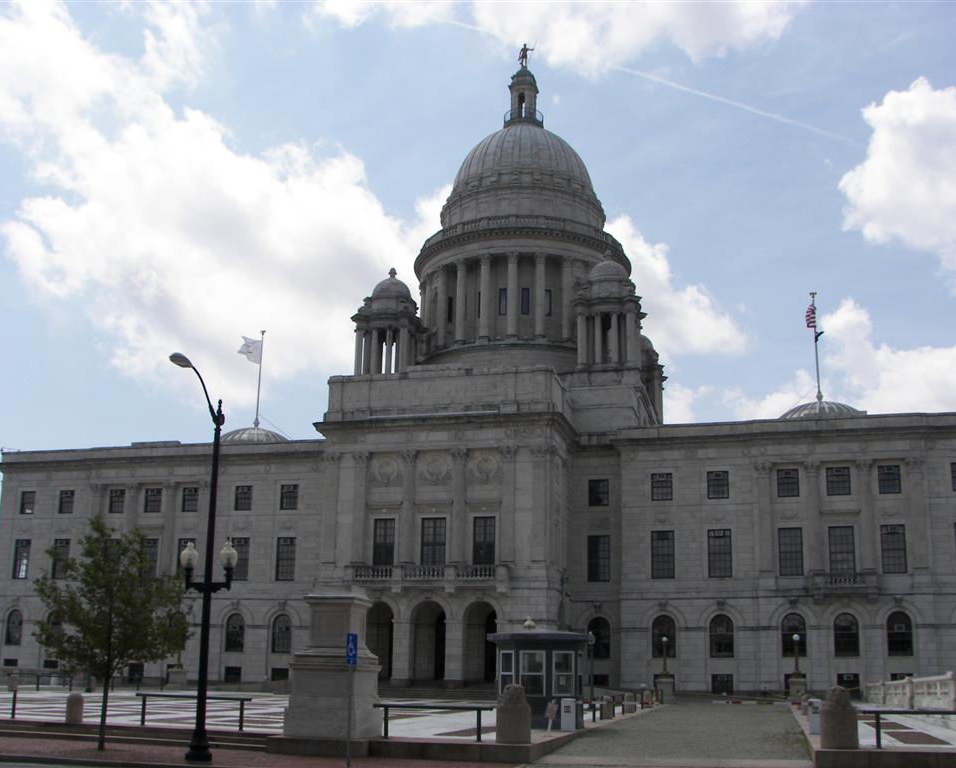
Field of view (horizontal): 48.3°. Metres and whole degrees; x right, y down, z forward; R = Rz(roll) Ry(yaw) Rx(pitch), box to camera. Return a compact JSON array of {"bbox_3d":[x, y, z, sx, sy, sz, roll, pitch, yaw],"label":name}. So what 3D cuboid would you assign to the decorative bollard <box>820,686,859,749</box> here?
[{"bbox_3d":[8.006,7.391,23.585,0.770,1.300,0.750,-3,-15,15],"label":"decorative bollard"}]

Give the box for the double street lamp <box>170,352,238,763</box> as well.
[{"bbox_3d":[-6.237,3.699,22.906,1.280,8.693,2.020,-6,-15,24],"label":"double street lamp"}]

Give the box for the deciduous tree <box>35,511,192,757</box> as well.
[{"bbox_3d":[-9.292,6.301,27.000,3.800,5.800,3.800,-3,-15,15],"label":"deciduous tree"}]

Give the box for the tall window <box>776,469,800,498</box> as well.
[{"bbox_3d":[25.252,8.082,86.809,1.692,2.300,0.403,-3,-16,15],"label":"tall window"}]

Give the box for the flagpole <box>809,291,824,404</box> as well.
[{"bbox_3d":[34.424,-3.797,108.668,0.761,11.854,0.761,-3,-16,15],"label":"flagpole"}]

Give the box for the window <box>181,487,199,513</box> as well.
[{"bbox_3d":[-27.407,10.972,101.165,1.711,2.298,0.300,-3,-15,15],"label":"window"}]

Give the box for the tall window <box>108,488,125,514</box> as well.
[{"bbox_3d":[-34.789,11.358,102.765,1.700,2.300,0.300,-3,-14,14],"label":"tall window"}]

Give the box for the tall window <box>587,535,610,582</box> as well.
[{"bbox_3d":[10.262,14.834,90.317,1.880,3.950,0.300,-3,-14,14],"label":"tall window"}]

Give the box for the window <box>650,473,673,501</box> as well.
[{"bbox_3d":[15.734,8.789,91.309,1.850,2.400,0.300,-3,-15,15],"label":"window"}]

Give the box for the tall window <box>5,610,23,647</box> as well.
[{"bbox_3d":[-45.051,23.665,103.282,1.864,3.418,0.300,-3,-15,15],"label":"tall window"}]

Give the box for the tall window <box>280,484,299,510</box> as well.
[{"bbox_3d":[-16.851,10.146,95.194,1.656,2.237,0.350,-3,-15,14],"label":"tall window"}]

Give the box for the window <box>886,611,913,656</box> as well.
[{"bbox_3d":[31.519,18.666,79.574,1.792,3.372,0.350,-3,-15,14],"label":"window"}]

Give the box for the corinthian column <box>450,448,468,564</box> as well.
[{"bbox_3d":[-1.404,9.297,80.822,1.300,8.809,1.150,-3,-15,14],"label":"corinthian column"}]

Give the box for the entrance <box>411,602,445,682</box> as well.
[{"bbox_3d":[-3.875,19.959,82.863,2.850,6.200,1.000,-3,-15,15],"label":"entrance"}]

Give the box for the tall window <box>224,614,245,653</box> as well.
[{"bbox_3d":[-21.839,22.403,96.008,1.844,3.410,0.403,-3,-16,15],"label":"tall window"}]

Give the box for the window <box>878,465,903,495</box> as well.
[{"bbox_3d":[32.805,7.612,84.907,1.692,2.300,0.403,-3,-16,15],"label":"window"}]

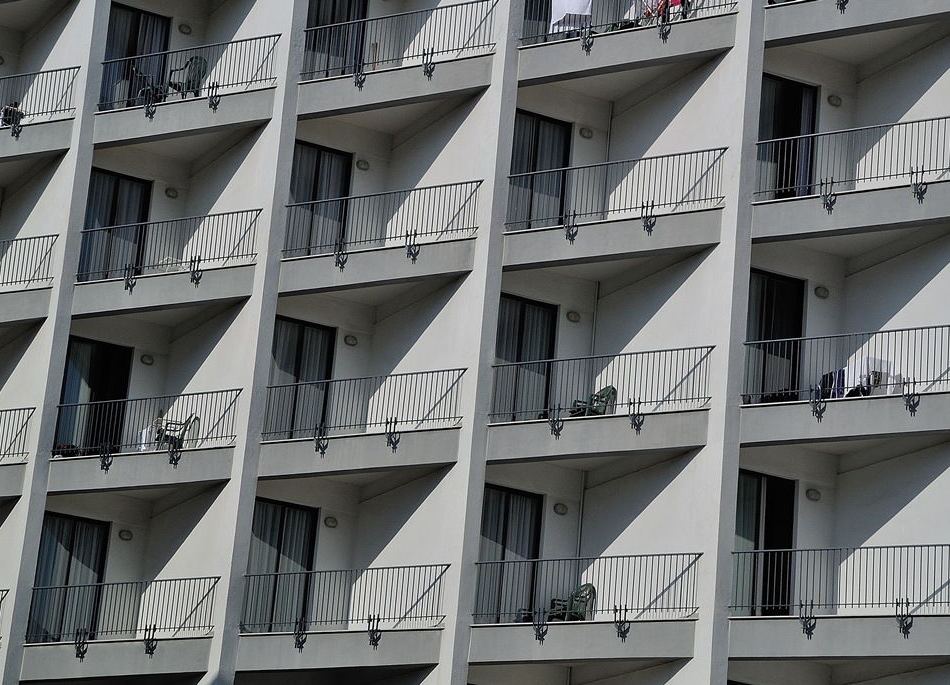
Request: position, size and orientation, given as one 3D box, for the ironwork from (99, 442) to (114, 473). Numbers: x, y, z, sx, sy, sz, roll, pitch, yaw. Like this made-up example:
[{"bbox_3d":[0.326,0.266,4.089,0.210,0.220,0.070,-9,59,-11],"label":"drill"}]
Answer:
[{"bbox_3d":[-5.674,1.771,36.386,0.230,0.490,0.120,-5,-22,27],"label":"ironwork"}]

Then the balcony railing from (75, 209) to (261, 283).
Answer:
[{"bbox_3d":[-4.935,-1.529,37.887,3.519,0.856,0.080,-4,-17,27],"label":"balcony railing"}]

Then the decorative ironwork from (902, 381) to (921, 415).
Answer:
[{"bbox_3d":[5.788,0.737,31.389,0.200,0.490,0.100,-4,-17,27],"label":"decorative ironwork"}]

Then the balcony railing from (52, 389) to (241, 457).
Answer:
[{"bbox_3d":[-5.063,1.271,36.281,3.450,0.890,0.080,-5,-22,27],"label":"balcony railing"}]

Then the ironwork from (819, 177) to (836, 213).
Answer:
[{"bbox_3d":[4.877,-2.059,32.760,0.200,0.490,0.100,-4,-17,27],"label":"ironwork"}]

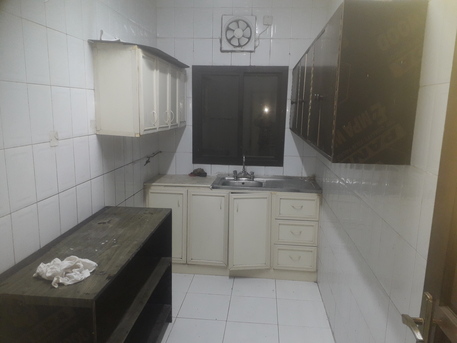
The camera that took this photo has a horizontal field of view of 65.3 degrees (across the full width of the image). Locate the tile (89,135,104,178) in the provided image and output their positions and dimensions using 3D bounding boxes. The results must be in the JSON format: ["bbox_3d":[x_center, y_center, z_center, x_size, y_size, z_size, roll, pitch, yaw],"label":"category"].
[{"bbox_3d":[-0.932,-0.107,2.516,0.015,0.300,0.200,2,10,5],"label":"tile"}]

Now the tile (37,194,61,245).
[{"bbox_3d":[-0.991,0.291,1.970,0.010,0.300,0.198,2,10,6],"label":"tile"}]

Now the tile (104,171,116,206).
[{"bbox_3d":[-0.918,0.155,2.764,0.015,0.300,0.200,2,10,5],"label":"tile"}]

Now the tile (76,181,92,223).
[{"bbox_3d":[-0.962,0.225,2.377,0.012,0.303,0.200,2,10,5],"label":"tile"}]

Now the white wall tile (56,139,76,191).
[{"bbox_3d":[-0.972,-0.038,2.127,0.015,0.300,0.200,2,10,5],"label":"white wall tile"}]

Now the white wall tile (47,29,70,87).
[{"bbox_3d":[-0.963,-0.634,2.020,0.012,0.303,0.200,2,10,5],"label":"white wall tile"}]

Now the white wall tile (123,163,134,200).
[{"bbox_3d":[-0.878,0.086,3.152,0.015,0.300,0.200,2,10,5],"label":"white wall tile"}]

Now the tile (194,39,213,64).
[{"bbox_3d":[-0.264,-1.233,3.733,0.200,0.300,0.010,2,10,6],"label":"tile"}]

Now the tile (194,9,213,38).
[{"bbox_3d":[-0.258,-1.540,3.710,0.200,0.303,0.012,2,10,5],"label":"tile"}]

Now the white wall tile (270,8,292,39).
[{"bbox_3d":[0.538,-1.498,3.601,0.200,0.300,0.010,2,10,6],"label":"white wall tile"}]

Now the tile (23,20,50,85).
[{"bbox_3d":[-0.982,-0.599,1.824,0.012,0.303,0.200,2,10,5],"label":"tile"}]

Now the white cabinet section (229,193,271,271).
[{"bbox_3d":[0.237,0.553,3.665,0.423,0.761,0.490,2,10,5],"label":"white cabinet section"}]

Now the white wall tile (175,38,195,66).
[{"bbox_3d":[-0.464,-1.245,3.773,0.200,0.300,0.015,2,10,5],"label":"white wall tile"}]

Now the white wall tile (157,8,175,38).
[{"bbox_3d":[-0.649,-1.544,3.717,0.188,0.300,0.010,2,10,6],"label":"white wall tile"}]

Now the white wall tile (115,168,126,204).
[{"bbox_3d":[-0.903,0.120,2.965,0.012,0.303,0.200,2,10,5],"label":"white wall tile"}]

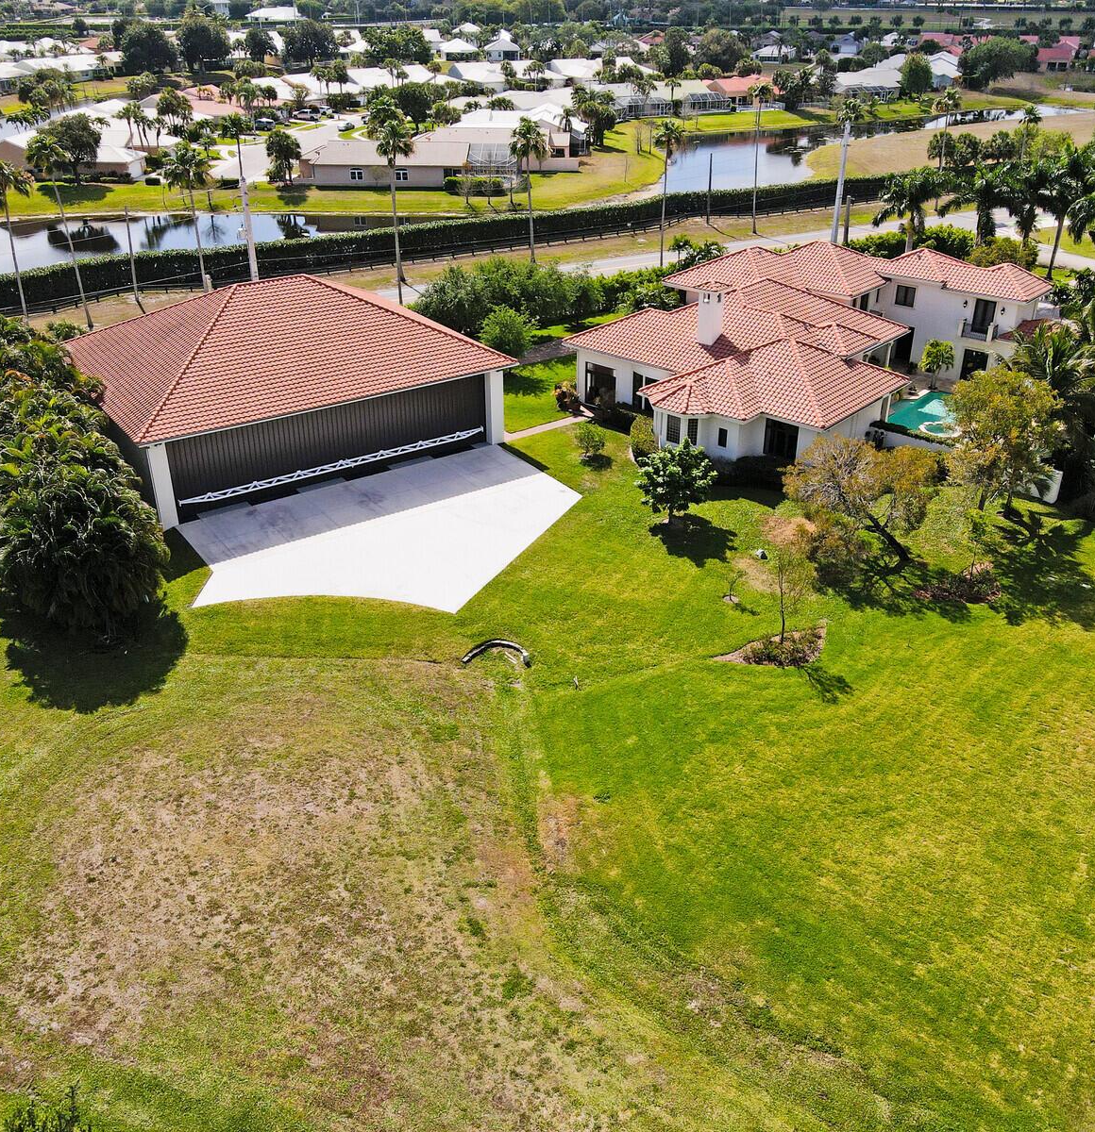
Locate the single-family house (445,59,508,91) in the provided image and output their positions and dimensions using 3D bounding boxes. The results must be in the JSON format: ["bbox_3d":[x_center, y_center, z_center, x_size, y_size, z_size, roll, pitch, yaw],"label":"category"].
[{"bbox_3d":[-15.003,-121.218,259.651,13.500,6.000,20.000,-10,31,-15],"label":"single-family house"}]

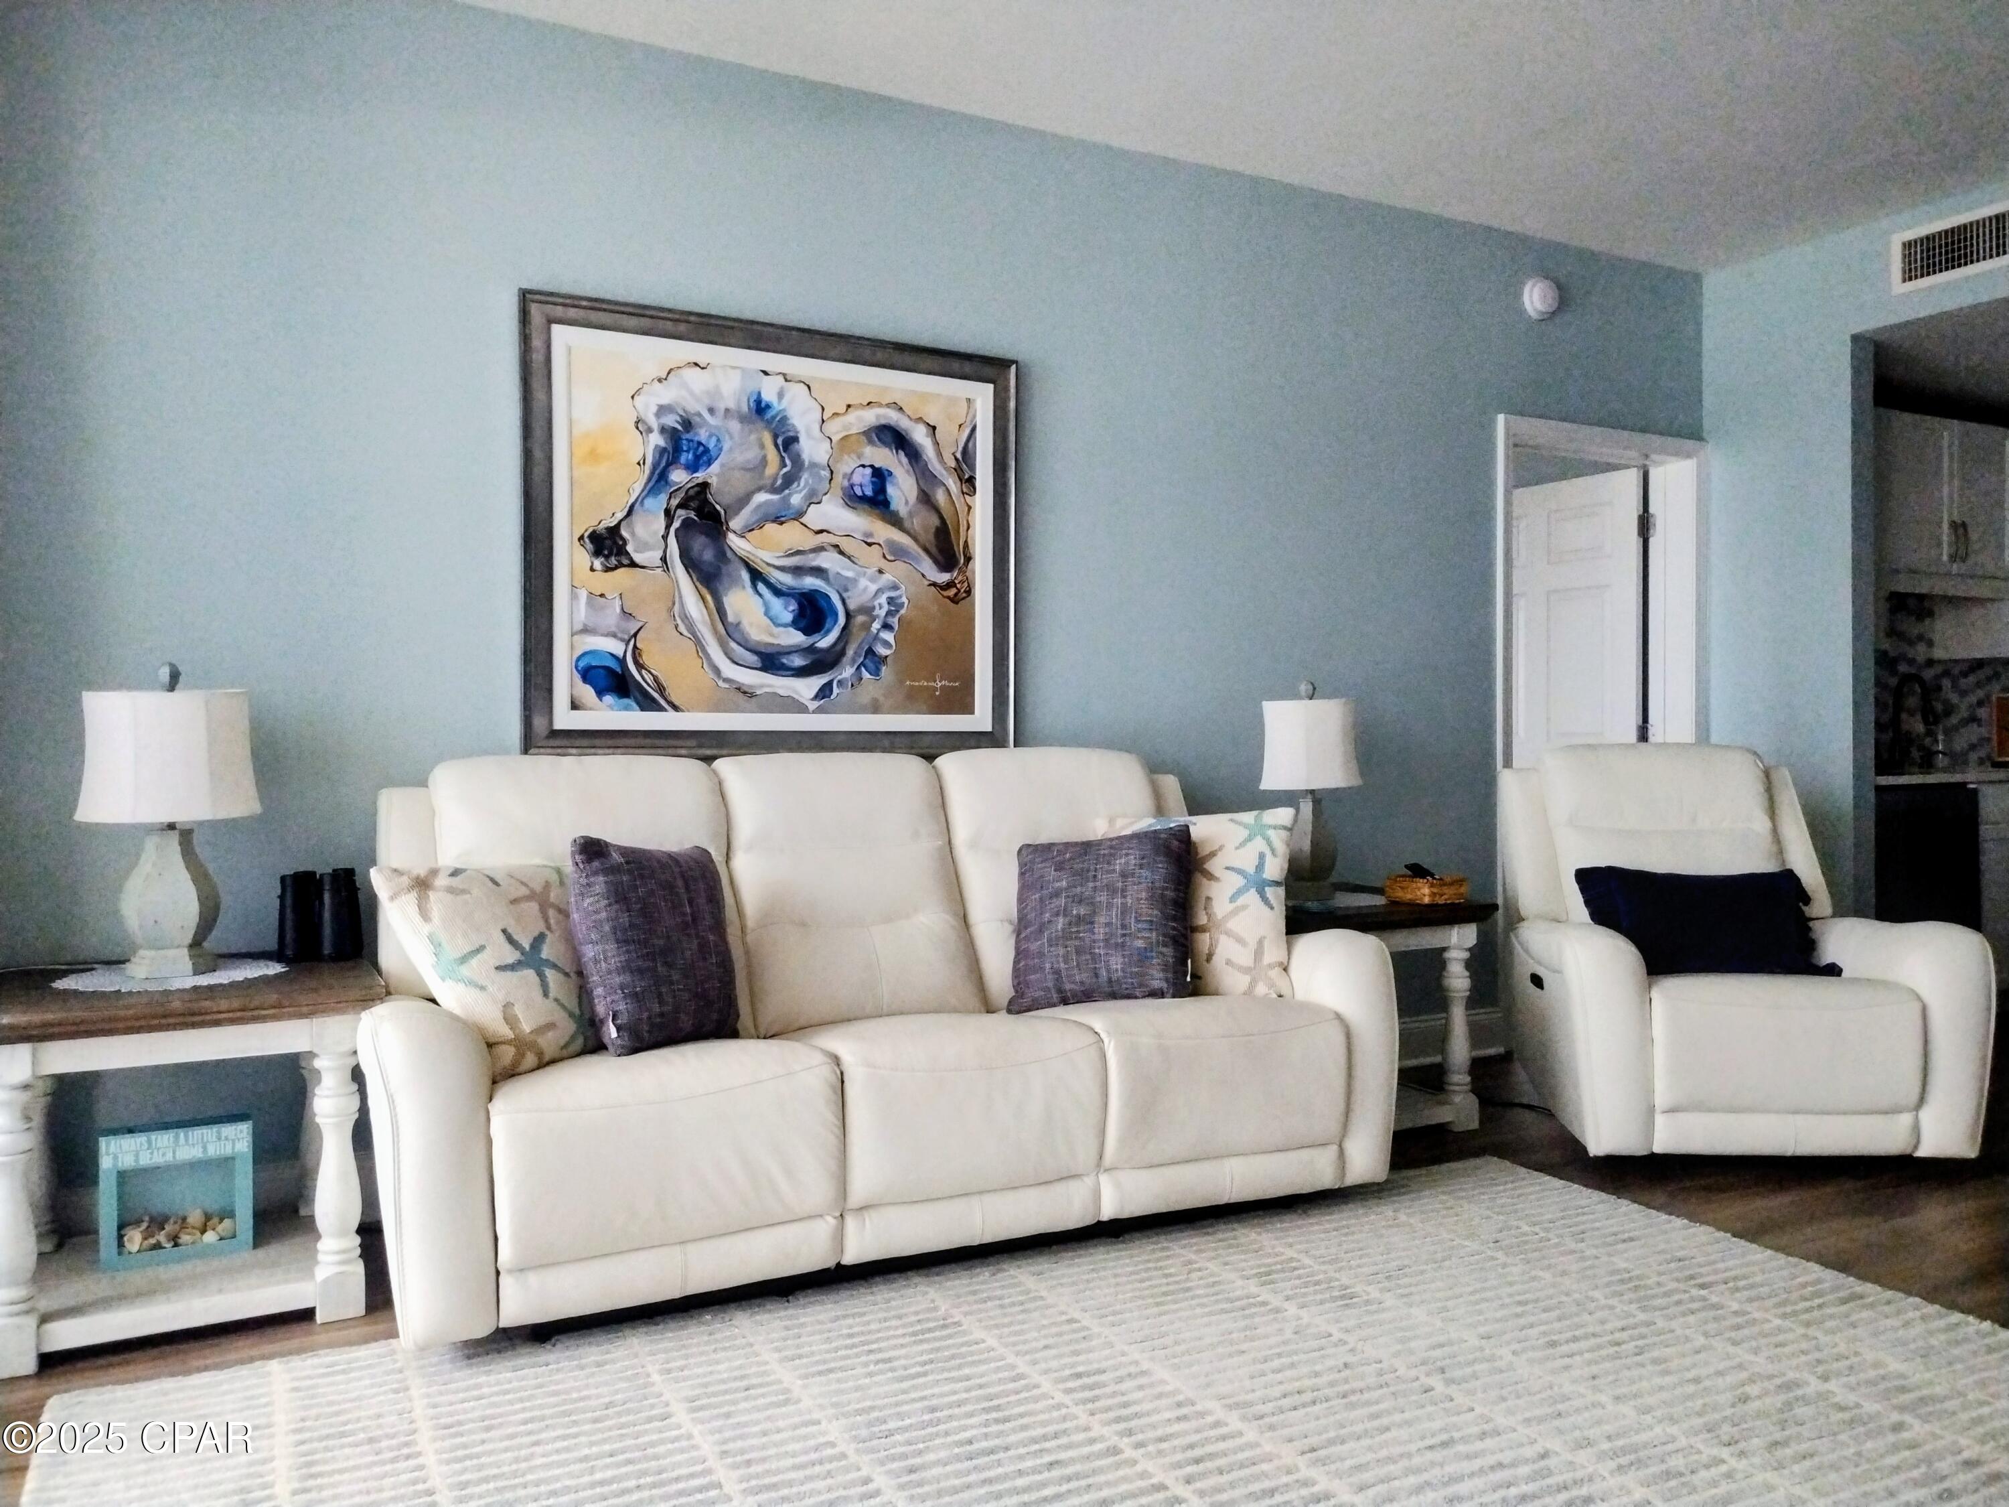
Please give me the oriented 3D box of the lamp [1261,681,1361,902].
[{"bbox_3d":[0.837,0.100,3.994,0.290,0.597,0.290,0,1,-27],"label":"lamp"}]

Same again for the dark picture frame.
[{"bbox_3d":[-0.543,-0.535,3.690,1.300,1.095,0.045,0,1,-27],"label":"dark picture frame"}]

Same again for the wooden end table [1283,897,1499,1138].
[{"bbox_3d":[0.883,0.702,3.967,0.660,0.605,0.580,0,1,-27],"label":"wooden end table"}]

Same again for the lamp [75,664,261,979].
[{"bbox_3d":[-1.583,0.122,2.751,0.300,0.593,0.290,0,1,-27],"label":"lamp"}]

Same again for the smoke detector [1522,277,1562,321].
[{"bbox_3d":[1.824,-1.540,4.905,0.145,0.145,0.050,0,1,-27],"label":"smoke detector"}]

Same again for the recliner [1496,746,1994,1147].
[{"bbox_3d":[1.907,0.491,3.955,1.000,1.020,0.950,0,1,4],"label":"recliner"}]

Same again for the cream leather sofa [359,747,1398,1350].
[{"bbox_3d":[-0.281,0.506,3.255,2.180,1.015,0.950,0,1,-26],"label":"cream leather sofa"}]

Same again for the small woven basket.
[{"bbox_3d":[1.142,0.370,3.963,0.165,0.060,0.165,0,1,-27],"label":"small woven basket"}]

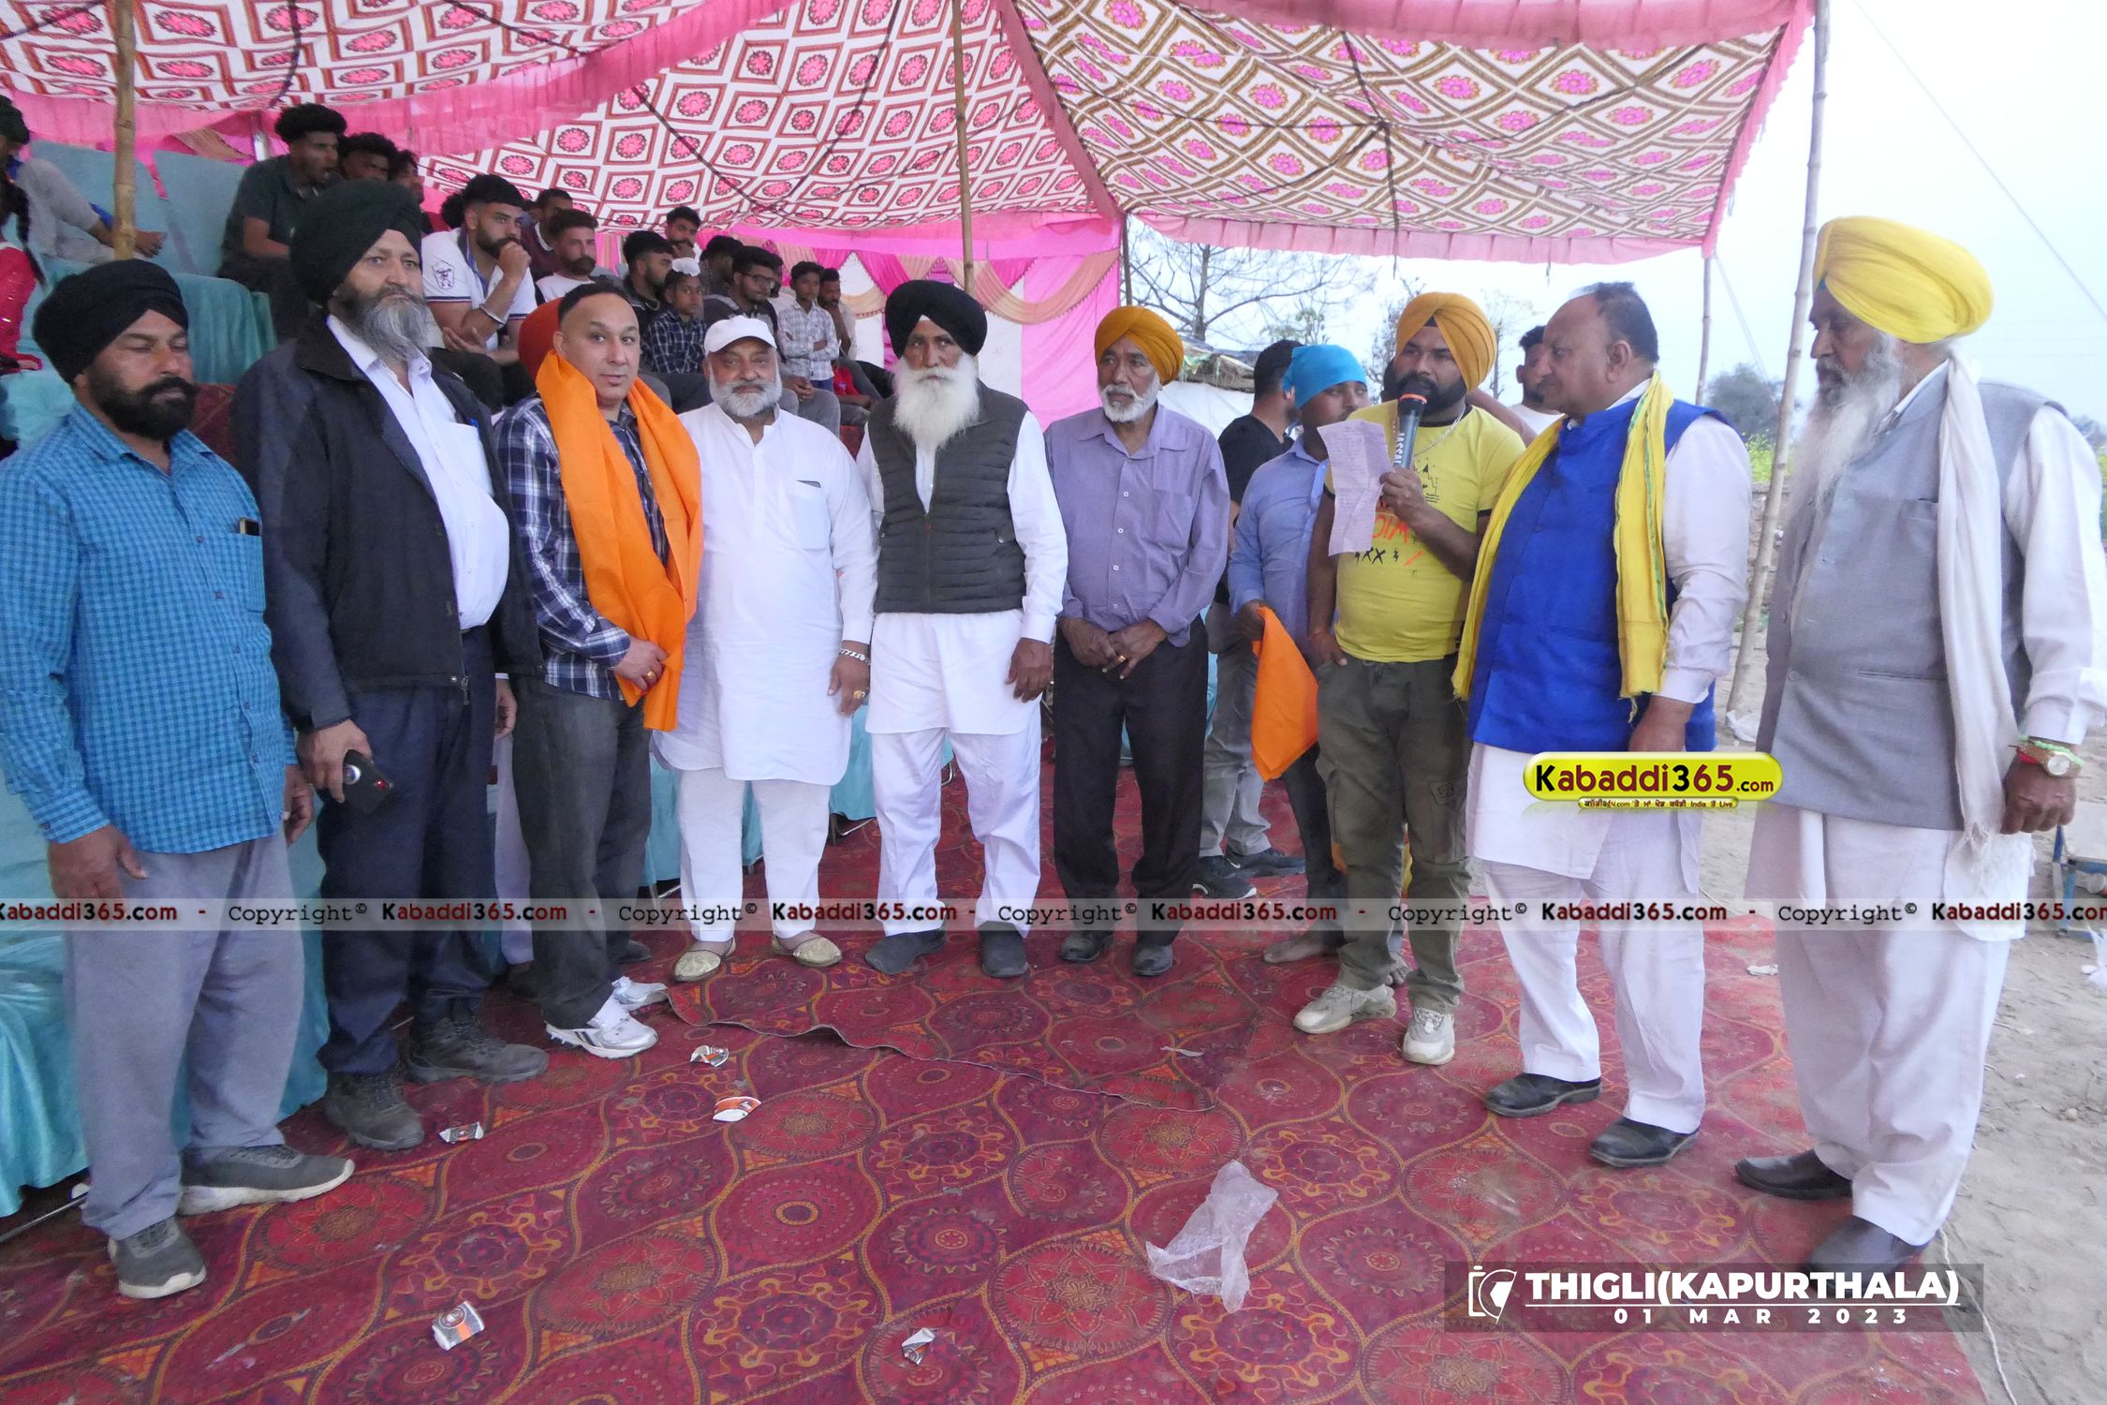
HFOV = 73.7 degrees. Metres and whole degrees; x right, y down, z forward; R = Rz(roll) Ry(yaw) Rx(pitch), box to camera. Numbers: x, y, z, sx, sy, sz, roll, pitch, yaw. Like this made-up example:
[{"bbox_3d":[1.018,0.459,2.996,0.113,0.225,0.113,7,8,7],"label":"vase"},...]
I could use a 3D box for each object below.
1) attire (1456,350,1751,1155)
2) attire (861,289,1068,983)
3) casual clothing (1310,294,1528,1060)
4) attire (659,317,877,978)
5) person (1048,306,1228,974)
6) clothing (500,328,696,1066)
[{"bbox_3d":[1.128,0.144,2.851,0.420,1.502,0.590,-6,13,-27],"label":"attire"},{"bbox_3d":[-0.243,-0.186,3.776,0.570,1.815,0.350,2,11,8],"label":"attire"},{"bbox_3d":[0.852,-0.052,3.301,0.520,1.749,0.420,6,13,26],"label":"casual clothing"},{"bbox_3d":[-0.761,-0.138,3.753,0.580,1.725,0.380,-1,11,-9],"label":"attire"},{"bbox_3d":[0.227,-0.161,3.801,0.500,1.762,0.340,3,12,15],"label":"person"},{"bbox_3d":[-1.078,-0.079,3.343,0.380,1.765,0.520,10,15,41],"label":"clothing"}]

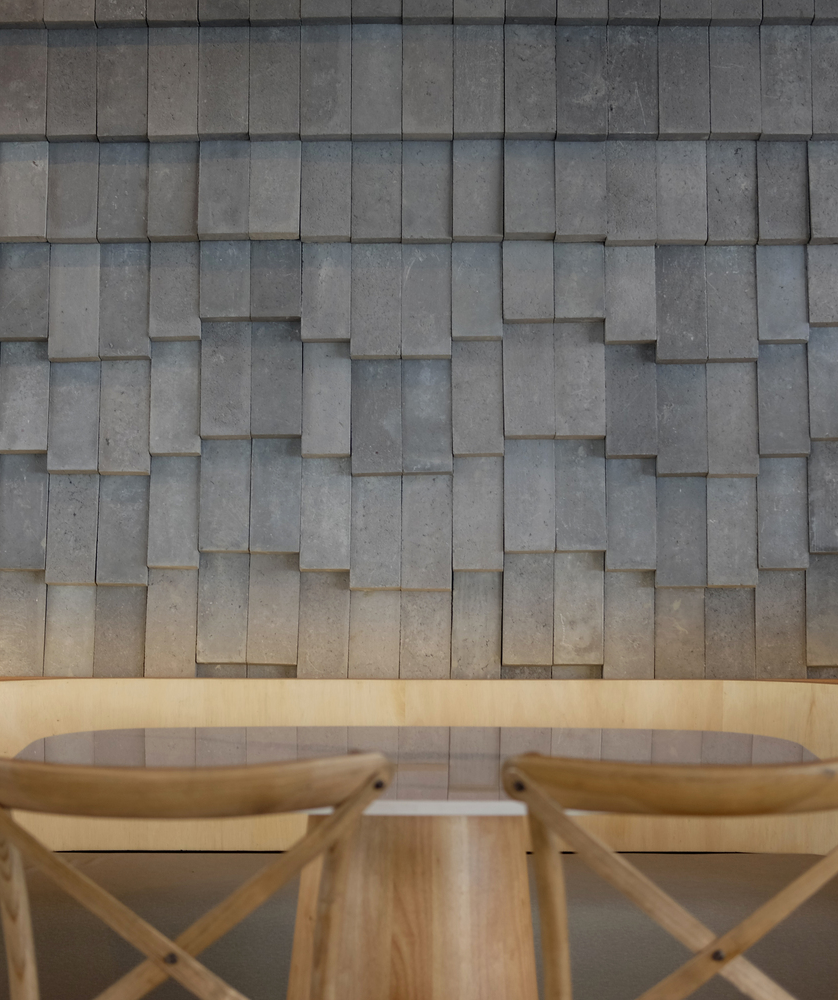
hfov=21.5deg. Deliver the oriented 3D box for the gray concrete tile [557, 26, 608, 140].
[{"bbox_3d":[0.313,-0.800,4.250,0.098,0.217,0.050,0,-7,1],"label":"gray concrete tile"}]

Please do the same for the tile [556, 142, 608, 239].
[{"bbox_3d":[0.311,-0.597,4.254,0.098,0.189,0.050,0,-7,1],"label":"tile"}]

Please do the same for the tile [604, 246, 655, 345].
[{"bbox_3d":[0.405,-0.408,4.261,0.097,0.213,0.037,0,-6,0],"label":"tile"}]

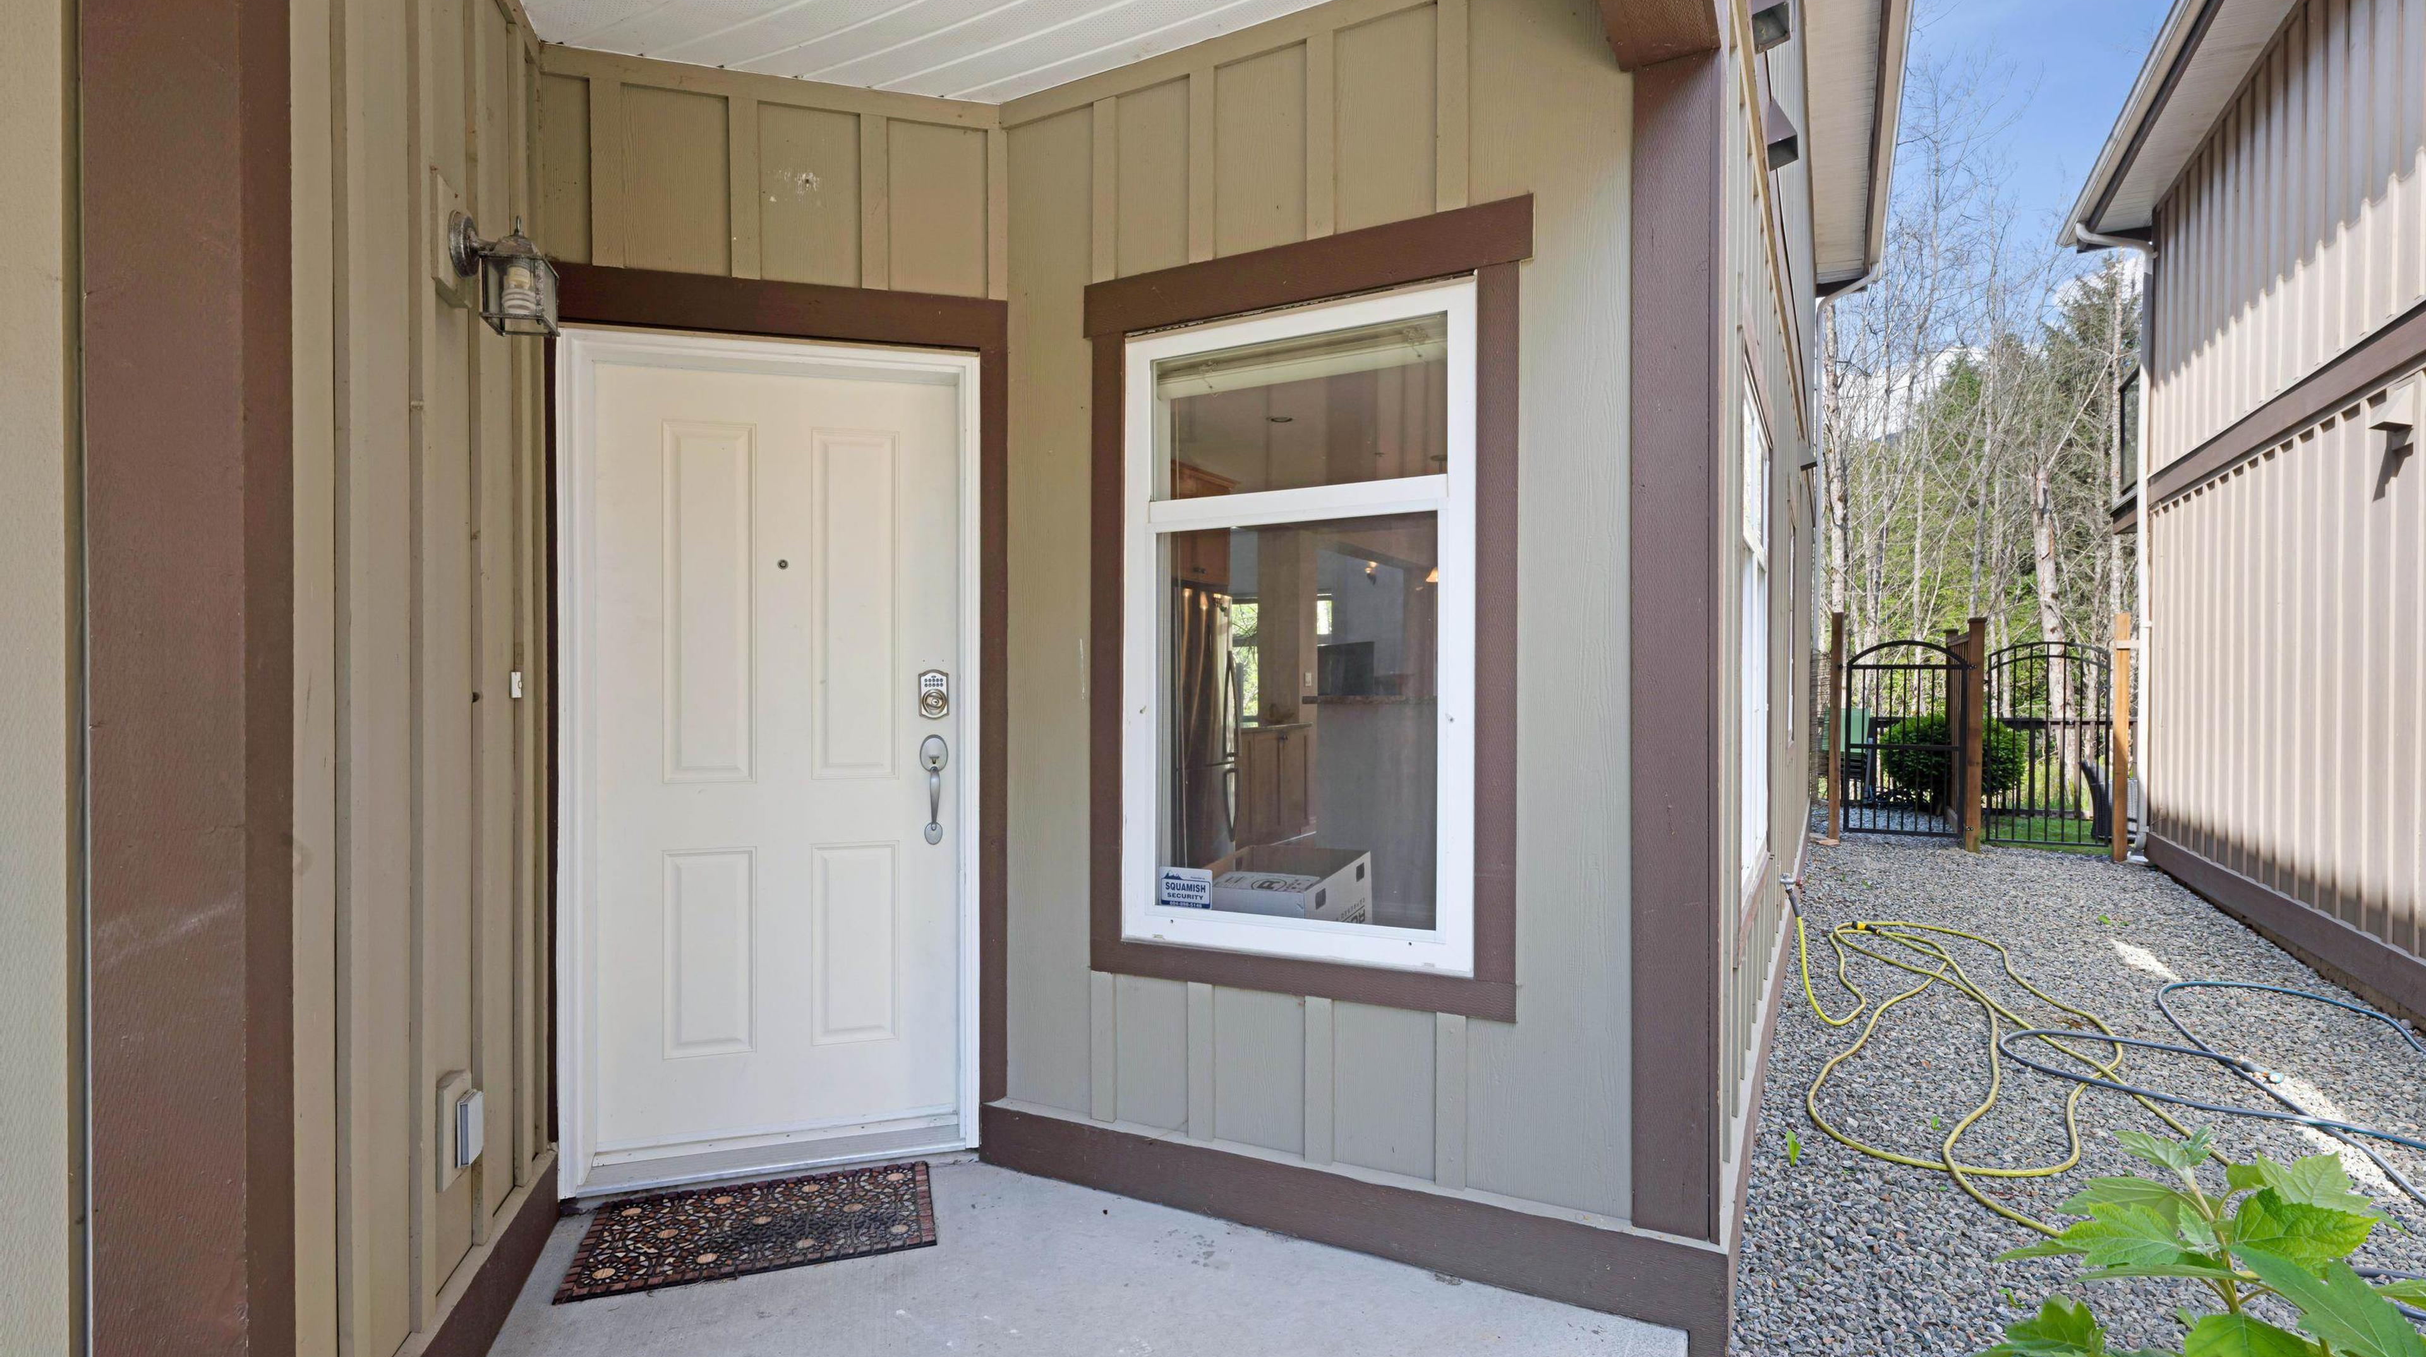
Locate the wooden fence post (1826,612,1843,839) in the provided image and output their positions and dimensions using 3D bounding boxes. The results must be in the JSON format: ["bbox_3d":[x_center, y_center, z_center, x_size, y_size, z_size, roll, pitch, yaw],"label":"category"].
[{"bbox_3d":[5.224,0.410,9.600,0.090,1.920,0.090,0,0,28],"label":"wooden fence post"}]

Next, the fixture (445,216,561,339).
[{"bbox_3d":[-1.374,-0.787,2.216,0.175,0.220,0.125,0,0,-16],"label":"fixture"}]

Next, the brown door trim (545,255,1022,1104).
[{"bbox_3d":[-1.089,0.063,2.960,1.110,2.150,0.060,0,0,-16],"label":"brown door trim"}]

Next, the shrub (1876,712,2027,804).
[{"bbox_3d":[7.669,0.847,11.900,1.300,1.000,1.200,0,0,28],"label":"shrub"}]

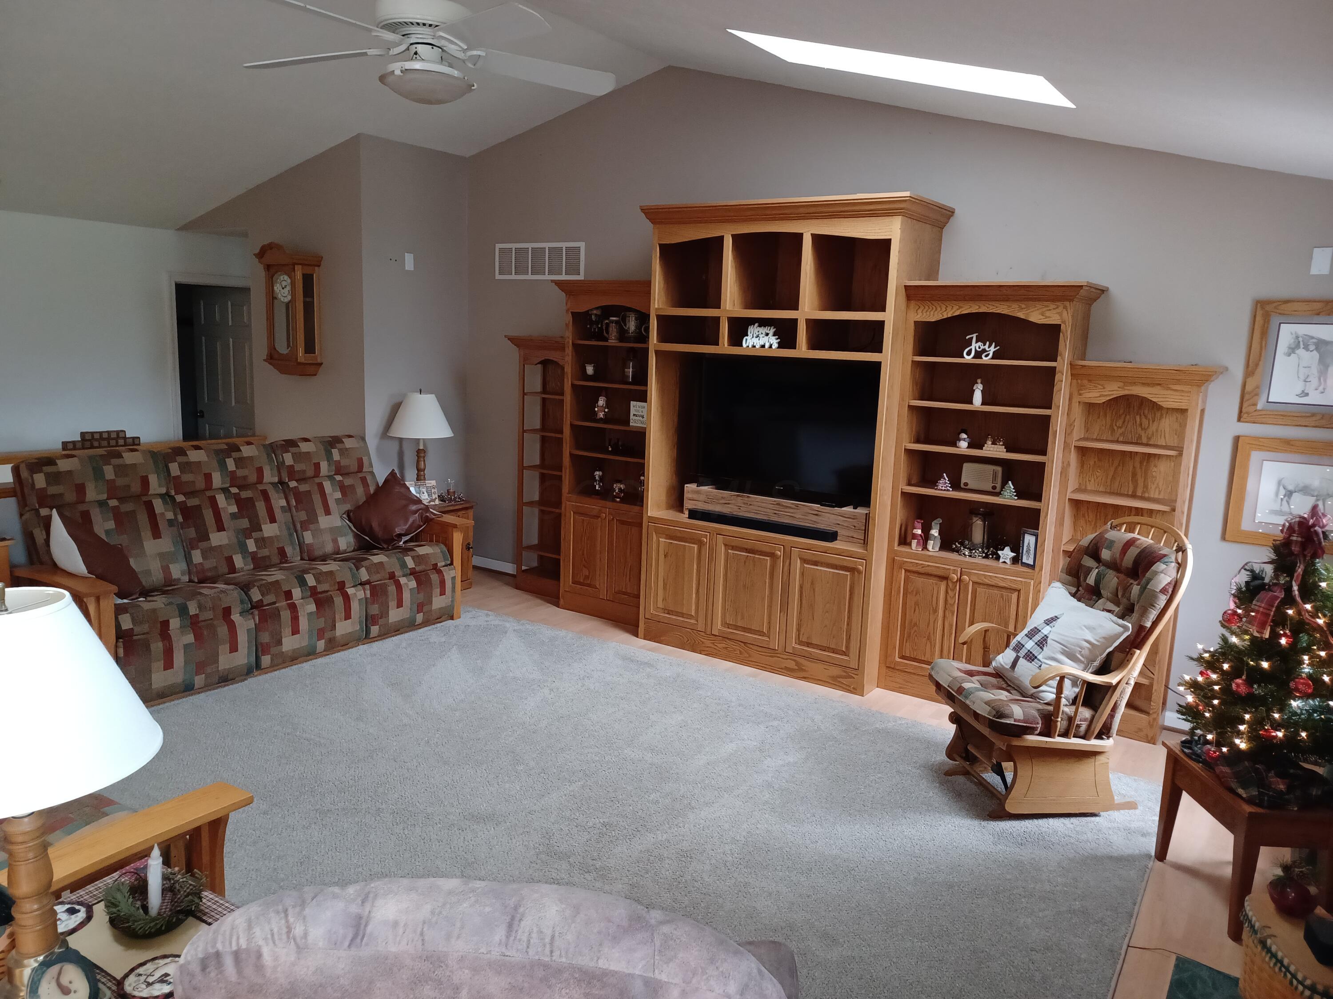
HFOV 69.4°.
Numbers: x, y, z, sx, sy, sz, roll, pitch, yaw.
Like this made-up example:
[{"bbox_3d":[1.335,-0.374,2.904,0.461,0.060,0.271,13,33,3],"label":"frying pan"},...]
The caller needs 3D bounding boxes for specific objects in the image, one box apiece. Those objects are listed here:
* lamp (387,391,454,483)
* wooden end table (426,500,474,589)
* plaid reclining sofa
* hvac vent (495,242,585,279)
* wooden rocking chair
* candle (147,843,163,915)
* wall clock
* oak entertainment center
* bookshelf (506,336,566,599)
[{"bbox_3d":[-1.642,-0.359,6.446,0.434,0.751,0.434,9,12,34],"label":"lamp"},{"bbox_3d":[-1.625,0.309,6.547,0.524,0.598,0.393,9,12,34],"label":"wooden end table"},{"bbox_3d":[-2.216,0.260,5.296,0.950,1.068,2.270,9,12,34],"label":"plaid reclining sofa"},{"bbox_3d":[-0.870,-1.611,6.506,0.806,0.238,0.022,9,12,34],"label":"hvac vent"},{"bbox_3d":[1.509,0.630,3.745,0.760,1.145,0.640,1,10,-10],"label":"wooden rocking chair"},{"bbox_3d":[-1.003,0.748,1.889,0.025,0.167,0.025,9,12,34],"label":"candle"},{"bbox_3d":[-2.573,-1.297,6.565,0.474,0.876,0.206,9,12,34],"label":"wall clock"},{"bbox_3d":[0.614,-0.329,5.282,4.127,2.453,0.621,9,12,34],"label":"oak entertainment center"},{"bbox_3d":[-0.752,-0.208,6.444,0.628,1.720,0.313,9,12,34],"label":"bookshelf"}]

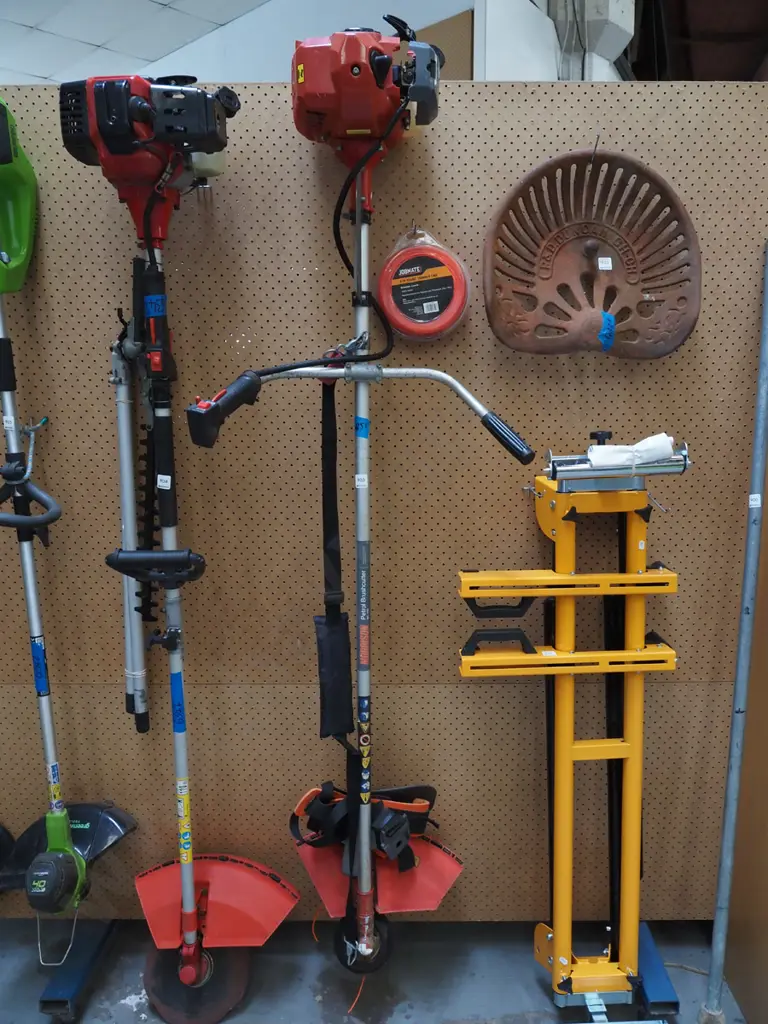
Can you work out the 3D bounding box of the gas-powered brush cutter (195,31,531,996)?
[{"bbox_3d":[-0.037,0.111,1.508,0.615,1.945,0.276,0,12,1],"label":"gas-powered brush cutter"}]

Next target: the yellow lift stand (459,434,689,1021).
[{"bbox_3d":[0.351,0.451,1.520,0.412,1.212,0.293,-1,7,-2],"label":"yellow lift stand"}]

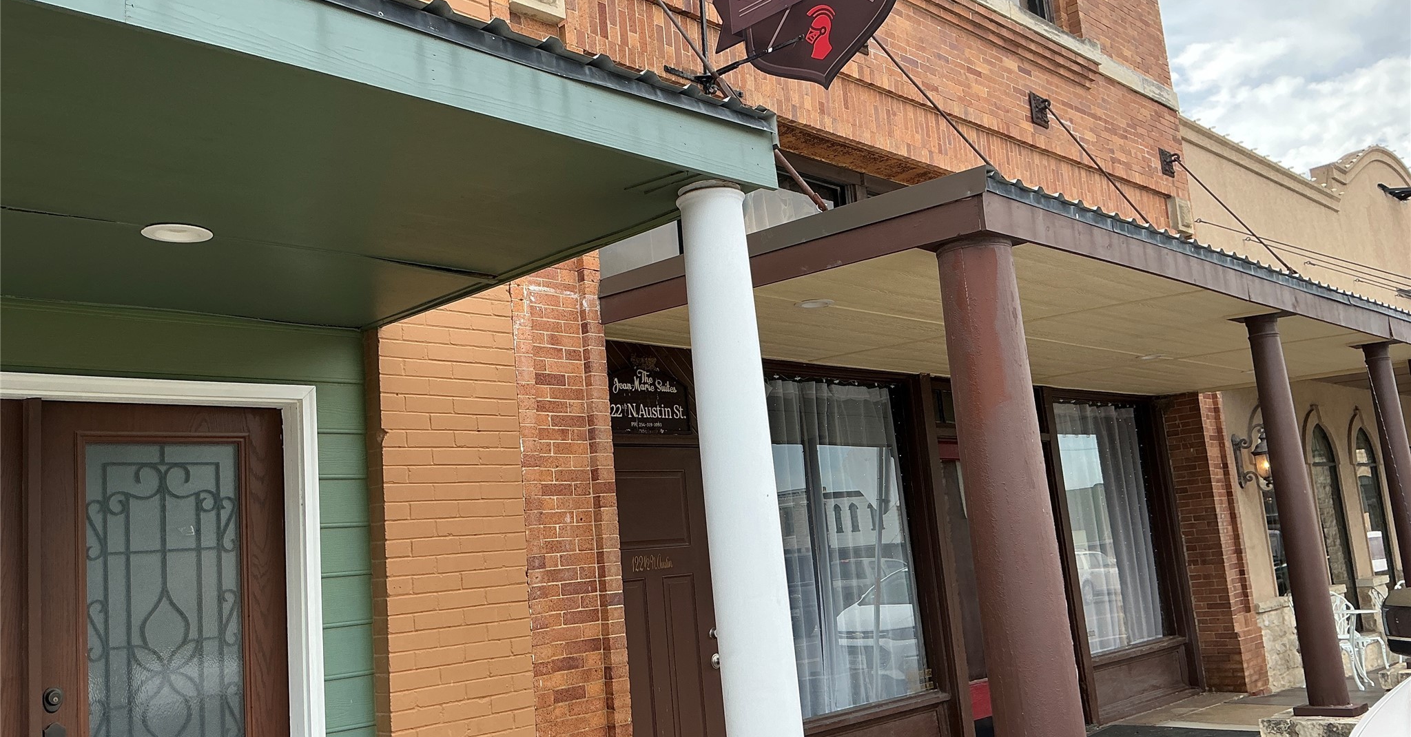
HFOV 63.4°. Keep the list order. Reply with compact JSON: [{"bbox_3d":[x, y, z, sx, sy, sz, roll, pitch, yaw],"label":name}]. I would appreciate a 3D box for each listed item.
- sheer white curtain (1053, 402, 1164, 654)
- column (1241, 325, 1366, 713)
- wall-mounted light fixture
[{"bbox_3d":[3.515,1.345,9.852,1.480,2.060,0.120,4,-13,-45],"label":"sheer white curtain"},{"bbox_3d":[3.066,0.736,5.934,0.250,2.060,0.250,4,-13,-45],"label":"column"},{"bbox_3d":[5.365,0.872,11.012,0.270,0.600,0.400,4,-13,-45],"label":"wall-mounted light fixture"}]

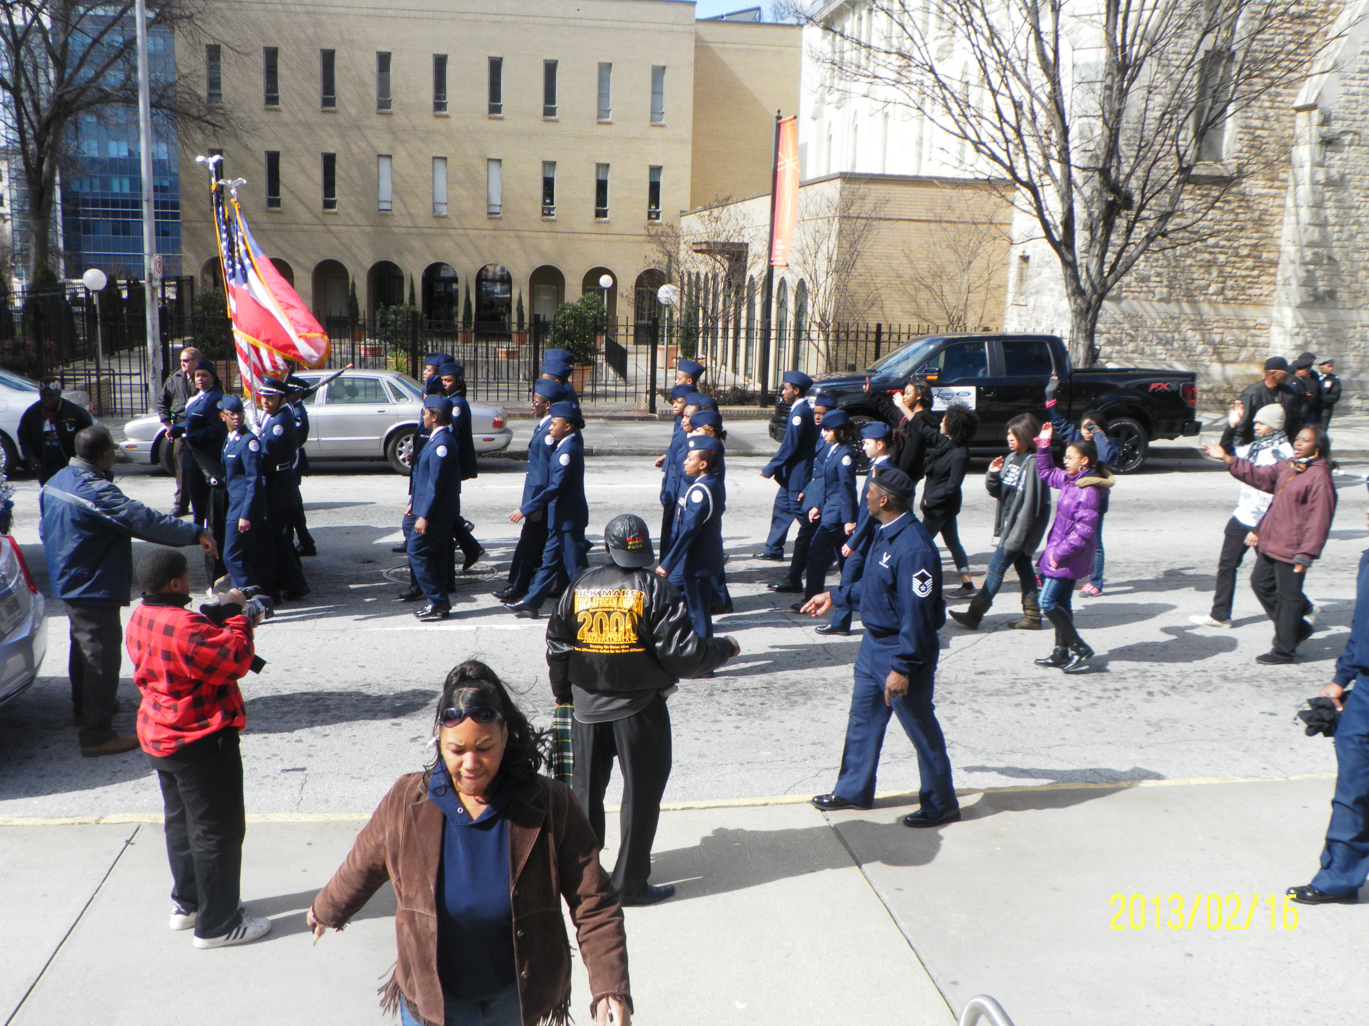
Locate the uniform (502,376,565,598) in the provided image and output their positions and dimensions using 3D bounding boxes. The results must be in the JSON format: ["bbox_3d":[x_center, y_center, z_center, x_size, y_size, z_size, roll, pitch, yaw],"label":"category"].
[{"bbox_3d":[-1.243,-0.174,10.569,0.560,1.790,0.500,0,11,-8],"label":"uniform"}]

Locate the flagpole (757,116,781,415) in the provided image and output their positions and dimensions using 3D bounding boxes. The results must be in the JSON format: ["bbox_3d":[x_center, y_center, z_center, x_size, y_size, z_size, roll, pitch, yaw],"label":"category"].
[{"bbox_3d":[1.431,-4.156,21.593,0.130,4.822,0.130,0,11,-8],"label":"flagpole"}]

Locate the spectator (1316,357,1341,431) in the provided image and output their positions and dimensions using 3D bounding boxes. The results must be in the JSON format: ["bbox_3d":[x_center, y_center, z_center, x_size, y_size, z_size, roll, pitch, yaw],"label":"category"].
[{"bbox_3d":[10.433,-1.735,21.164,0.480,1.660,0.360,2,9,2],"label":"spectator"}]

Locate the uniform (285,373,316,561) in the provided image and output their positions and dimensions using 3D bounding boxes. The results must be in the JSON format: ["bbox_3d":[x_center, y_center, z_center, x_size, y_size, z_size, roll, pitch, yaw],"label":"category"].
[{"bbox_3d":[-3.764,-0.454,12.601,0.437,1.744,0.520,-4,12,-26],"label":"uniform"}]

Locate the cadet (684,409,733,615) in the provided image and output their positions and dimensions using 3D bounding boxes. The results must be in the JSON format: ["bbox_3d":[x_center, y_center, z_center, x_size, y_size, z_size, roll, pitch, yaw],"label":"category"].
[{"bbox_3d":[0.135,-0.011,10.739,0.528,1.682,0.520,0,11,-10],"label":"cadet"}]

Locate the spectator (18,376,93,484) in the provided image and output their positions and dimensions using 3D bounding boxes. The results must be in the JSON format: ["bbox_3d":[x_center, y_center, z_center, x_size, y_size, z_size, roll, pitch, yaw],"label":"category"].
[{"bbox_3d":[-5.057,-0.230,10.573,0.580,1.730,0.380,1,11,-7],"label":"spectator"}]

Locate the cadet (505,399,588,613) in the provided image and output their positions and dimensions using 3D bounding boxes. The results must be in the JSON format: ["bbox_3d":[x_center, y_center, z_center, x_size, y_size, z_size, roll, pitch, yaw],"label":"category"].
[{"bbox_3d":[-1.034,-0.013,10.062,0.690,1.711,0.480,0,10,-8],"label":"cadet"}]

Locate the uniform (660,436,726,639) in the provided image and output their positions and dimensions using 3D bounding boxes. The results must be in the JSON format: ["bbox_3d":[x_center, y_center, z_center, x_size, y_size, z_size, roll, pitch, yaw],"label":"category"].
[{"bbox_3d":[0.046,0.243,9.125,0.490,1.568,0.460,0,11,-8],"label":"uniform"}]

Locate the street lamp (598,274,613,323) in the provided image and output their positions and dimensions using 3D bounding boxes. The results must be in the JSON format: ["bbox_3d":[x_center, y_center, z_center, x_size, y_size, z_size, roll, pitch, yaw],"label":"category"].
[{"bbox_3d":[-2.349,-6.153,39.000,0.410,2.000,0.410,0,10,-10],"label":"street lamp"}]

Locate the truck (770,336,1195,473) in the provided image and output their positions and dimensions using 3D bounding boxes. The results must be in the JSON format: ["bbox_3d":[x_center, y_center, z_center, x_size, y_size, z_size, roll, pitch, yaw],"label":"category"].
[{"bbox_3d":[4.246,-1.669,18.595,5.890,1.940,2.050,0,11,-9],"label":"truck"}]

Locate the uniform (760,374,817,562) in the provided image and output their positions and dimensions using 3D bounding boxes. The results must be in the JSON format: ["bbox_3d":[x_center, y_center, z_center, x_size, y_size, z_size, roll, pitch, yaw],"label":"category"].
[{"bbox_3d":[0.986,-0.427,12.190,0.500,1.771,0.480,0,11,-8],"label":"uniform"}]

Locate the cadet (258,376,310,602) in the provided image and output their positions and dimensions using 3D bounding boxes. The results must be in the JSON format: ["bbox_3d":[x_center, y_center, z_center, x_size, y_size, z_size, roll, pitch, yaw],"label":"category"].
[{"bbox_3d":[-3.227,-0.183,10.541,0.400,1.848,0.520,-5,12,-31],"label":"cadet"}]

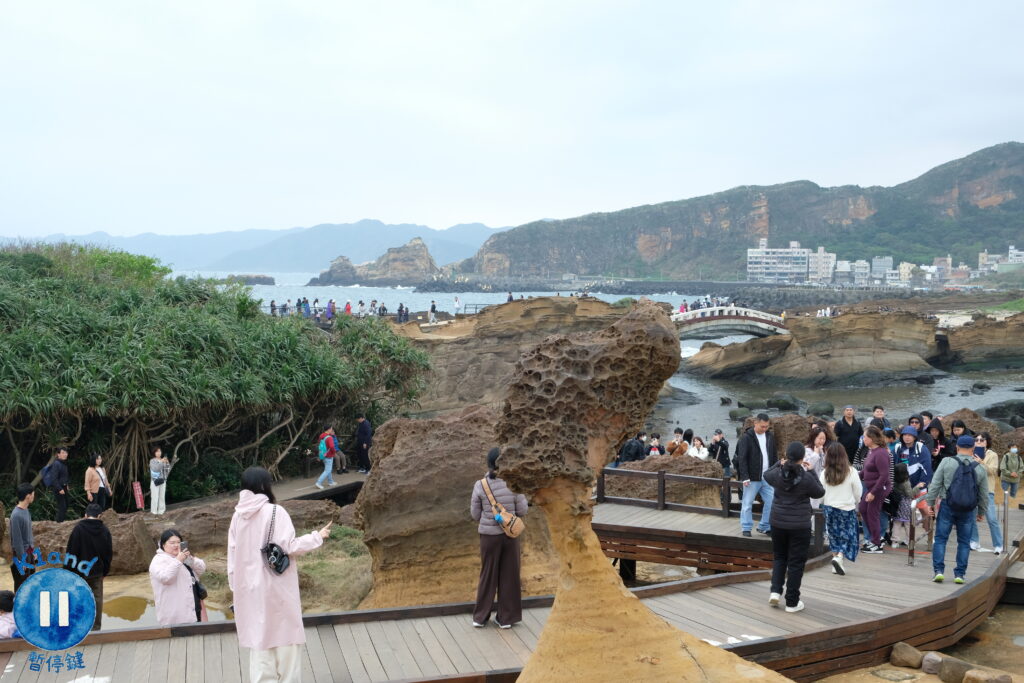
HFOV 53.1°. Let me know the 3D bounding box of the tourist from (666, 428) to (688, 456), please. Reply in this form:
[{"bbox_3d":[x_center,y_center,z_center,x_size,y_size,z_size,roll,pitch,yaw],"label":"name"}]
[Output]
[{"bbox_3d":[3.431,2.612,21.231,0.470,1.650,0.420,0,4,7],"label":"tourist"}]

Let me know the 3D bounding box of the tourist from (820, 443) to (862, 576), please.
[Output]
[{"bbox_3d":[3.979,1.999,12.368,0.480,1.560,0.420,1,4,13],"label":"tourist"}]

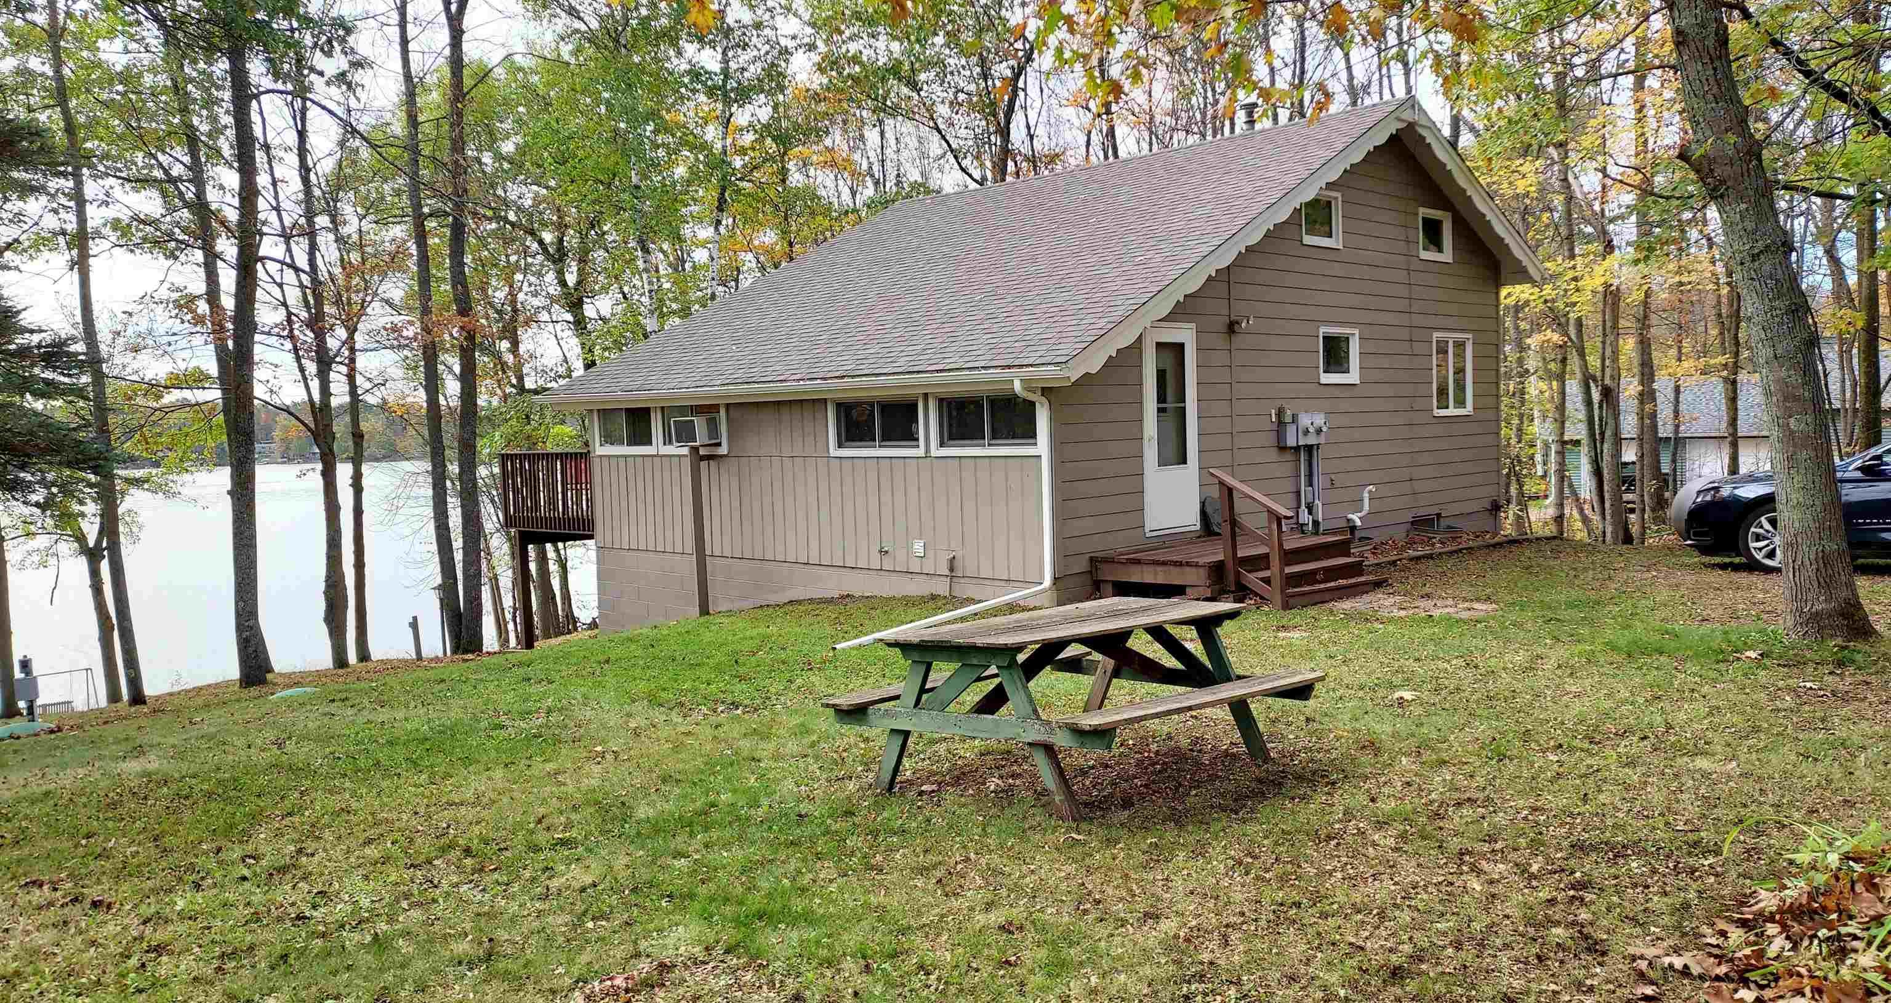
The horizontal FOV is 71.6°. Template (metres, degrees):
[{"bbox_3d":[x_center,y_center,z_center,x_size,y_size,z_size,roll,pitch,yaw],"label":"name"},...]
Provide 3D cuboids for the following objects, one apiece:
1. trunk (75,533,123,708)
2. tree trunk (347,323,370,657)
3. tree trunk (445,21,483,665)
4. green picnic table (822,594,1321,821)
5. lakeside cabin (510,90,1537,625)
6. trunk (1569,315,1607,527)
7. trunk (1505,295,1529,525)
[{"bbox_3d":[-11.146,1.508,17.325,0.380,2.350,0.330,-4,4,0],"label":"trunk"},{"bbox_3d":[-8.308,-0.054,18.551,0.250,4.690,0.240,-1,4,0],"label":"tree trunk"},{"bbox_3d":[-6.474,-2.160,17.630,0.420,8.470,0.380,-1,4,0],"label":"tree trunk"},{"bbox_3d":[0.630,0.940,6.250,1.640,0.735,1.800,-1,2,43],"label":"green picnic table"},{"bbox_3d":[1.743,-1.759,18.744,9.100,6.650,11.500,2,5,44],"label":"lakeside cabin"},{"bbox_3d":[9.547,-1.178,19.498,0.360,3.190,0.320,-5,4,0],"label":"trunk"},{"bbox_3d":[9.378,-1.393,21.479,0.300,3.800,0.280,-2,4,0],"label":"trunk"}]

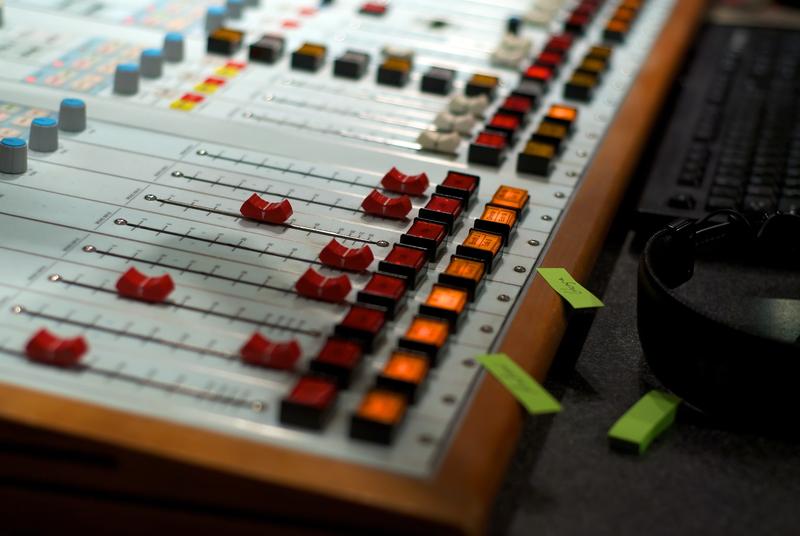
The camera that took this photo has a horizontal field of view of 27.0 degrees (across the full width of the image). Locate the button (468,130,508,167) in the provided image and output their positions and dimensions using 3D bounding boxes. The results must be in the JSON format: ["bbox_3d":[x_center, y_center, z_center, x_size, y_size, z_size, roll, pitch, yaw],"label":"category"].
[{"bbox_3d":[0.049,-0.066,0.924,0.016,0.010,0.023,11,25,12],"label":"button"}]

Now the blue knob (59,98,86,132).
[{"bbox_3d":[-0.176,-0.083,0.901,0.015,0.015,0.015,5,24,-2],"label":"blue knob"}]

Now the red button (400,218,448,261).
[{"bbox_3d":[0.012,-0.013,0.800,0.016,0.010,0.023,11,25,12],"label":"red button"}]

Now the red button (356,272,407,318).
[{"bbox_3d":[-0.008,0.013,0.749,0.018,0.011,0.024,11,25,12],"label":"red button"}]

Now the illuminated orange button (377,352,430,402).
[{"bbox_3d":[0.001,0.044,0.670,0.016,0.010,0.023,11,25,12],"label":"illuminated orange button"}]

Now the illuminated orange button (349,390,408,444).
[{"bbox_3d":[-0.007,0.057,0.637,0.017,0.009,0.021,11,25,12],"label":"illuminated orange button"}]

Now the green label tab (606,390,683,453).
[{"bbox_3d":[0.112,0.071,0.759,0.015,0.007,0.049,13,26,28],"label":"green label tab"}]

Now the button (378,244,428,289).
[{"bbox_3d":[0.003,-0.001,0.768,0.017,0.009,0.021,11,25,12],"label":"button"}]

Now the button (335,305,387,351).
[{"bbox_3d":[-0.016,0.026,0.705,0.017,0.009,0.021,11,25,12],"label":"button"}]

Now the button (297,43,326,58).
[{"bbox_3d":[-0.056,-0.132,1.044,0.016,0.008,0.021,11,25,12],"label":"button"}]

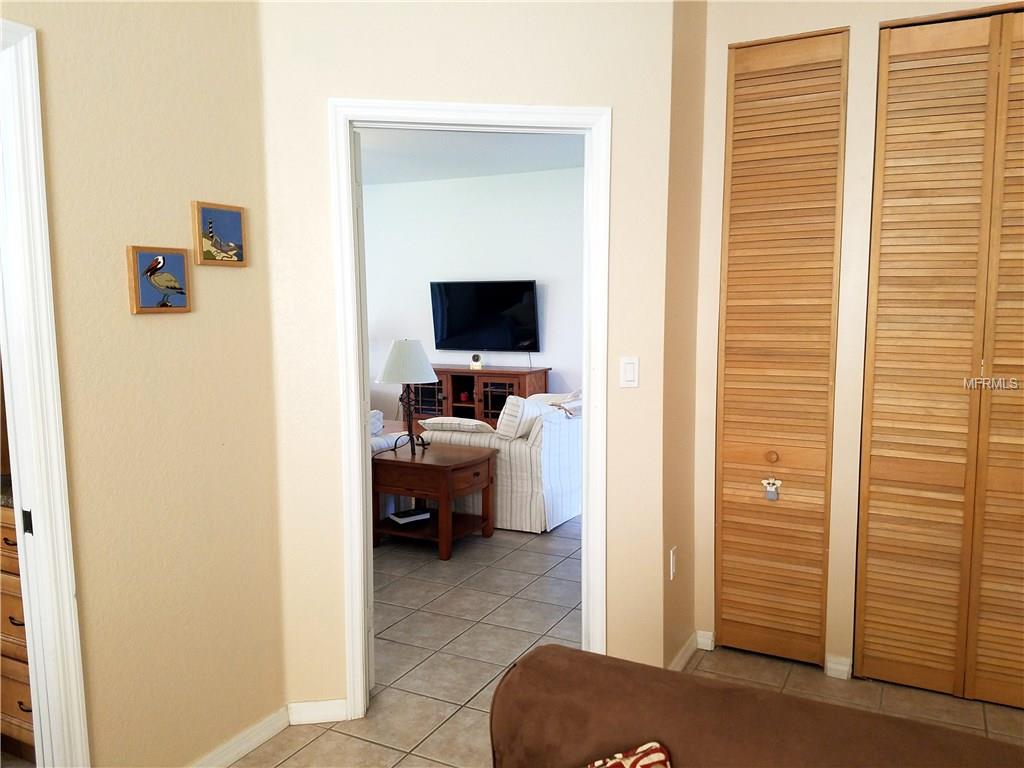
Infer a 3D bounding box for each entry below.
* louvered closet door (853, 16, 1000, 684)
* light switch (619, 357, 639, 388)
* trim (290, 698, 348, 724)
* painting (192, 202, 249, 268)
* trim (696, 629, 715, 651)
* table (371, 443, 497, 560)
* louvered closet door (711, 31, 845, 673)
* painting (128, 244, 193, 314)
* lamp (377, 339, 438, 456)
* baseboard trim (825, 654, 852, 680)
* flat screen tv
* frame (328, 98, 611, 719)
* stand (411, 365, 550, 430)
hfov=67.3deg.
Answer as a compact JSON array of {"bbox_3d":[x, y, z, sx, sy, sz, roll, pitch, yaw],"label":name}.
[{"bbox_3d":[1.484,-0.058,2.770,0.362,2.385,0.035,3,7,26],"label":"louvered closet door"},{"bbox_3d":[0.419,-0.040,2.751,0.070,0.114,0.010,-1,6,-9],"label":"light switch"},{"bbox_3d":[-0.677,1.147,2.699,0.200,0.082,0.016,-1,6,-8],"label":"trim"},{"bbox_3d":[-0.882,-0.450,2.330,0.020,0.183,0.184,3,7,27],"label":"painting"},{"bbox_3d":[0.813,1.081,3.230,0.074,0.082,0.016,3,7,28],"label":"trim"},{"bbox_3d":[-0.492,0.699,4.705,0.640,0.553,0.550,3,7,28],"label":"table"},{"bbox_3d":[1.045,-0.099,3.023,0.430,2.420,0.035,3,7,26],"label":"louvered closet door"},{"bbox_3d":[-0.976,-0.286,2.138,0.020,0.178,0.175,3,7,28],"label":"painting"},{"bbox_3d":[-0.619,0.076,4.723,0.370,0.700,0.370,0,6,0],"label":"lamp"},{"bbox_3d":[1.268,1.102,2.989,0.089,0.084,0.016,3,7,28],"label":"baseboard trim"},{"bbox_3d":[-0.283,-0.691,7.862,1.220,0.705,0.050,3,13,28],"label":"flat screen tv"},{"bbox_3d":[-0.126,0.110,2.725,0.945,2.105,0.120,-1,6,-9],"label":"frame"},{"bbox_3d":[-0.390,0.244,7.792,1.500,0.817,0.482,3,7,28],"label":"stand"}]

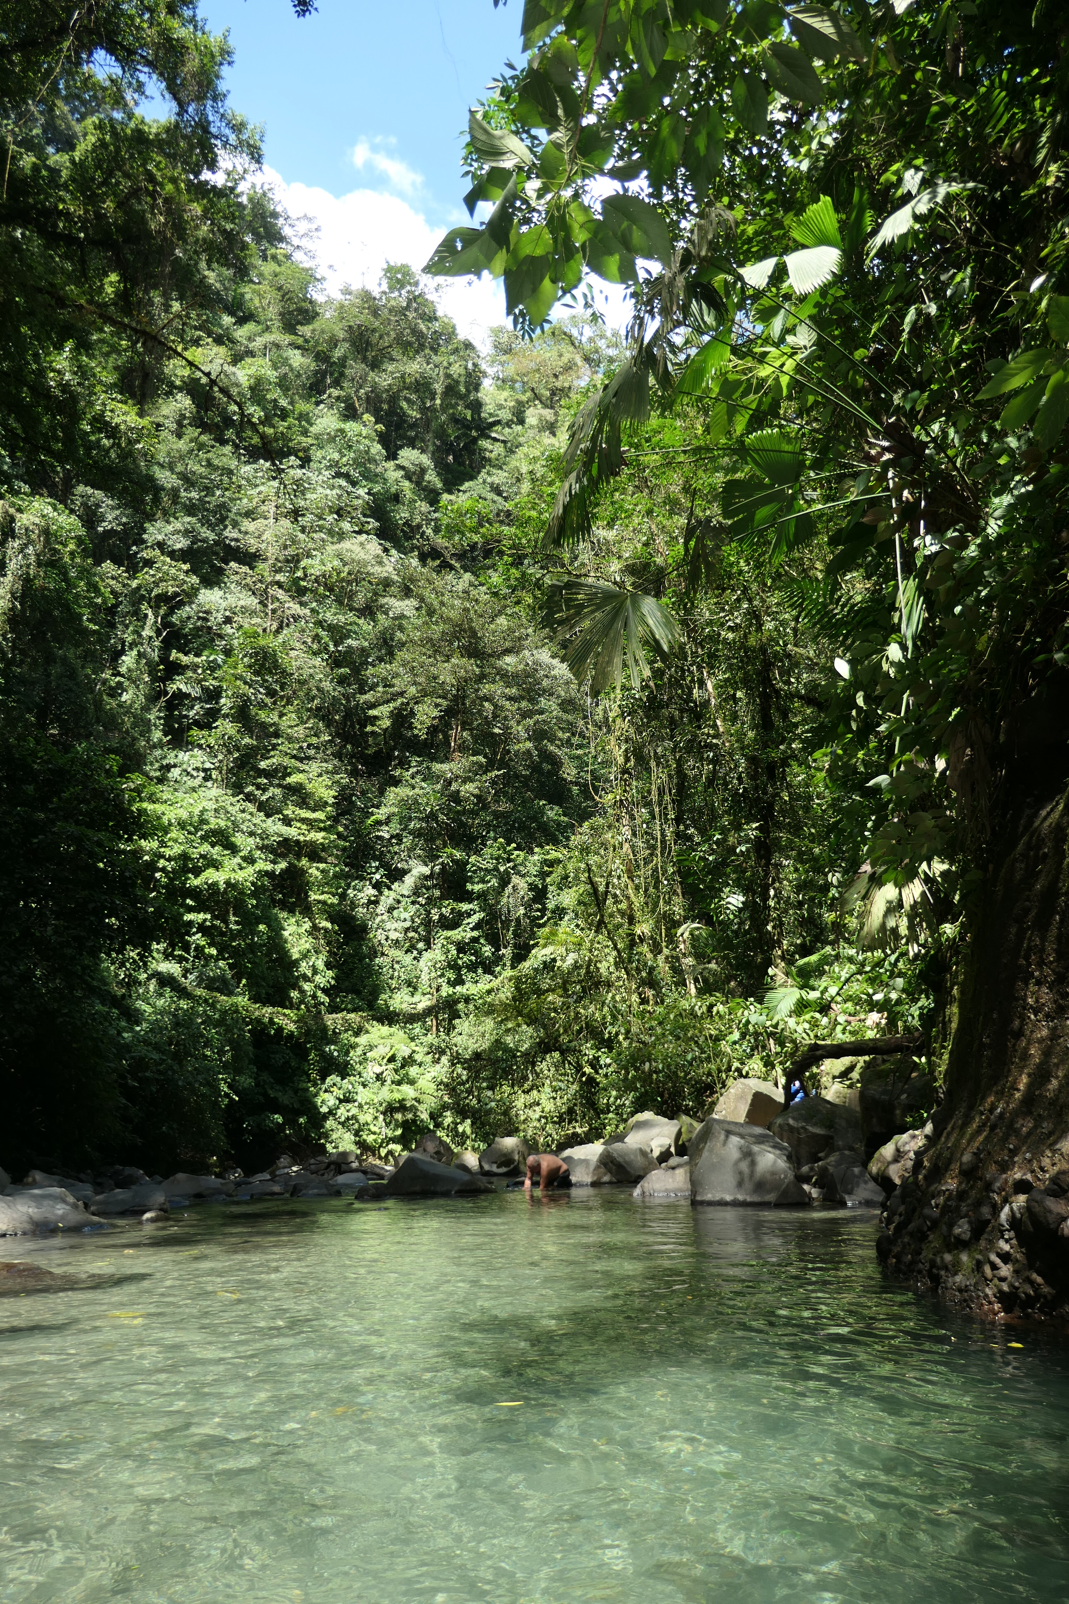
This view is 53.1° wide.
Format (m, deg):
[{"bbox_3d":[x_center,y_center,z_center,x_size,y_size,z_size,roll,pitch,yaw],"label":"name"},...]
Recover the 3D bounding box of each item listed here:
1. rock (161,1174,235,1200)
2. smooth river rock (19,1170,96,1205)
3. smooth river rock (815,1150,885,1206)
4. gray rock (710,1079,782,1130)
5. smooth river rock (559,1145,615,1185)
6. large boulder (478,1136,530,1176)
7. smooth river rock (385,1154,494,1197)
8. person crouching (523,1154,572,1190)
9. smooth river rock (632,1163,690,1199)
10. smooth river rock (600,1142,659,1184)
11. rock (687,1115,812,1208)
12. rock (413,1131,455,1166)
[{"bbox_3d":[-3.944,4.485,12.485,0.851,0.277,0.650,4,-16,-16],"label":"rock"},{"bbox_3d":[-6.075,4.917,13.600,0.989,0.459,0.750,0,-16,0],"label":"smooth river rock"},{"bbox_3d":[4.085,4.857,13.770,0.936,0.697,0.850,0,-16,0],"label":"smooth river rock"},{"bbox_3d":[3.239,4.690,16.300,1.128,0.917,1.000,0,-16,0],"label":"gray rock"},{"bbox_3d":[0.788,5.845,17.228,1.010,0.659,0.850,0,-16,0],"label":"smooth river rock"},{"bbox_3d":[-0.460,5.412,16.347,0.766,0.548,0.650,0,-15,-1],"label":"large boulder"},{"bbox_3d":[-1.344,5.313,15.188,1.549,0.581,1.000,0,-16,0],"label":"smooth river rock"},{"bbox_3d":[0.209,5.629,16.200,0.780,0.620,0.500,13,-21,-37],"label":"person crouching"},{"bbox_3d":[1.597,4.654,13.096,0.793,0.400,0.650,-2,-15,6],"label":"smooth river rock"},{"bbox_3d":[1.538,5.993,17.724,1.039,0.678,0.900,0,-16,0],"label":"smooth river rock"},{"bbox_3d":[2.470,4.147,12.363,1.379,0.965,1.150,-3,-15,10],"label":"rock"},{"bbox_3d":[-1.557,5.390,16.598,0.620,0.505,0.600,1,-15,-5],"label":"rock"}]

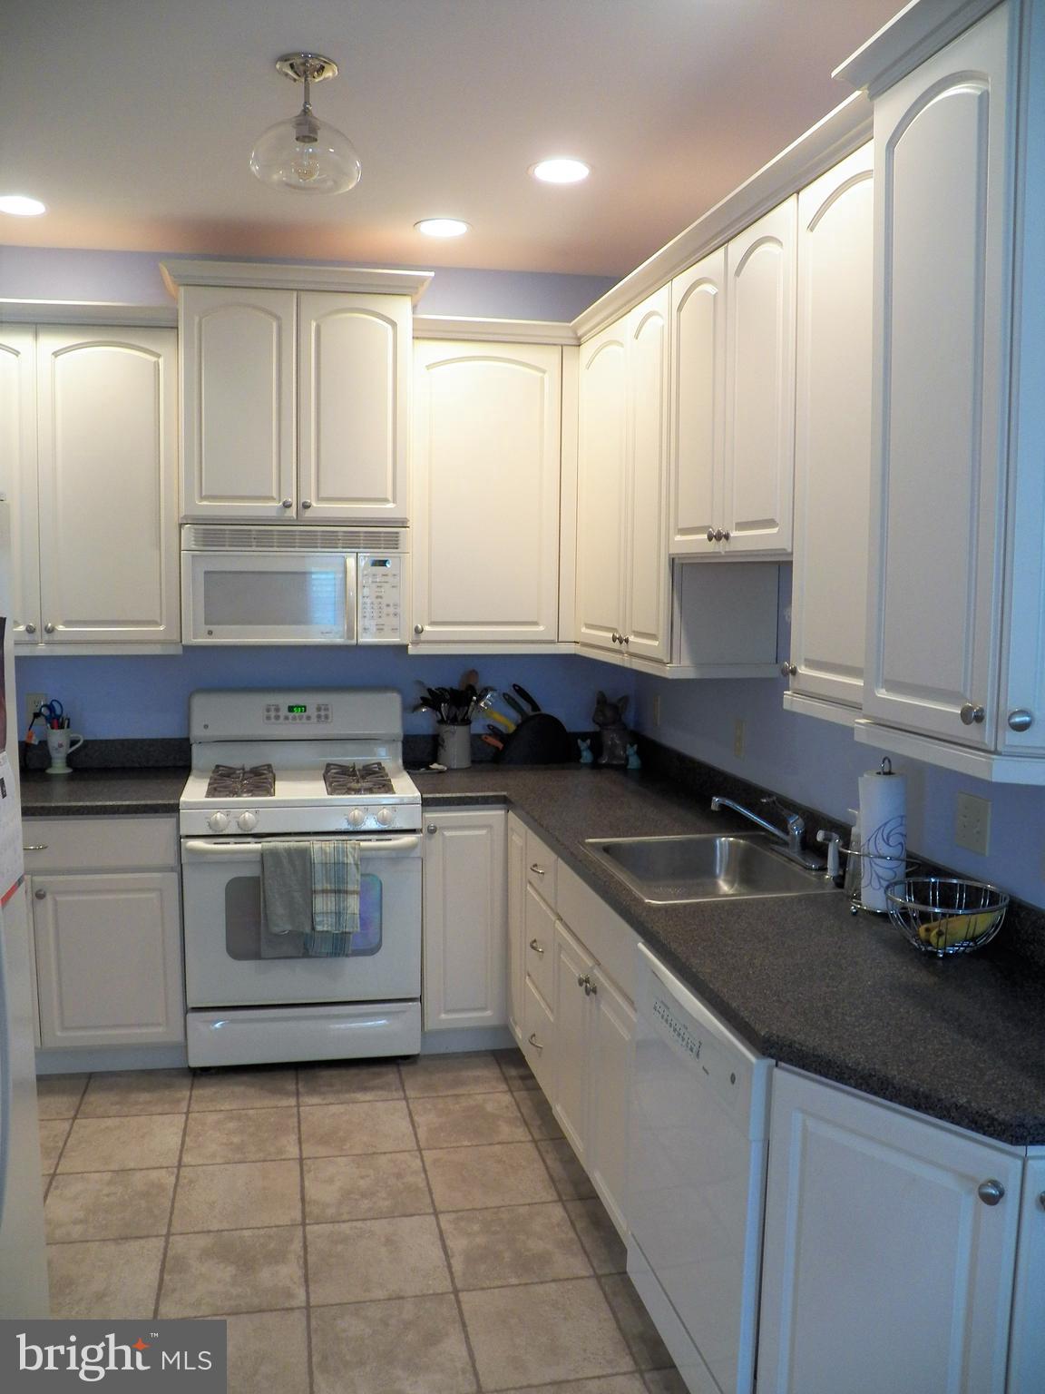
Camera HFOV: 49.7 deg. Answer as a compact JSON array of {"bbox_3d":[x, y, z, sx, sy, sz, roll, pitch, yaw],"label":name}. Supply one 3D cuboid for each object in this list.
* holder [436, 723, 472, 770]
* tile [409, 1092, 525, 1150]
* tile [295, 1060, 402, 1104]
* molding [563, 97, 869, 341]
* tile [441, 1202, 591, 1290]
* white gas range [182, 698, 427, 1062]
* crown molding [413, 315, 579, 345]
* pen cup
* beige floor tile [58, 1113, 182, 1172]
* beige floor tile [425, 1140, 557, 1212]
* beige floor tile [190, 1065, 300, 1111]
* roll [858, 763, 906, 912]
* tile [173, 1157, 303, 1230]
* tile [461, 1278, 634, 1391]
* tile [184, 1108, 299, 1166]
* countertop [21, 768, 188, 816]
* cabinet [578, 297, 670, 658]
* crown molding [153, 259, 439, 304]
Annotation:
[{"bbox_3d":[-0.252,0.178,4.113,0.125,0.160,0.125,-1,7,-12],"label":"holder"},{"bbox_3d":[-0.161,1.266,3.369,0.330,0.010,0.330,-1,7,-12],"label":"tile"},{"bbox_3d":[-0.558,1.241,3.647,0.332,0.010,0.332,-1,6,-12],"label":"tile"},{"bbox_3d":[0.401,-1.126,2.901,0.085,0.075,2.040,-1,6,-12],"label":"molding"},{"bbox_3d":[-0.022,1.288,2.649,0.323,0.010,0.323,-1,6,-12],"label":"tile"},{"bbox_3d":[-0.753,0.601,3.894,0.758,1.205,0.709,-1,6,-12],"label":"white gas range"},{"bbox_3d":[-0.082,-1.205,3.723,0.570,0.078,0.075,-1,7,-12],"label":"crown molding"},{"bbox_3d":[-1.639,0.196,4.040,0.125,0.155,0.095,-1,6,-12],"label":"pen cup"},{"bbox_3d":[-1.091,1.226,3.097,0.323,0.010,0.323,-1,6,-12],"label":"beige floor tile"},{"bbox_3d":[-0.092,1.294,3.037,0.330,0.010,0.330,-1,7,-12],"label":"beige floor tile"},{"bbox_3d":[-0.871,1.229,3.558,0.327,0.012,0.327,-1,6,-12],"label":"beige floor tile"},{"bbox_3d":[0.742,0.293,2.313,0.098,0.282,0.098,1,6,0],"label":"roll"},{"bbox_3d":[-0.713,1.259,2.838,0.323,0.010,0.323,-1,6,-12],"label":"tile"},{"bbox_3d":[0.046,1.352,2.409,0.327,0.012,0.327,-1,6,-12],"label":"tile"},{"bbox_3d":[-0.802,1.261,3.237,0.327,0.012,0.327,-1,6,-12],"label":"tile"},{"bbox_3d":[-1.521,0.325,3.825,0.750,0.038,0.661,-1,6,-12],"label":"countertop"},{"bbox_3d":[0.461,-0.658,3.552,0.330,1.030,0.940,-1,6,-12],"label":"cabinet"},{"bbox_3d":[-0.754,-1.375,3.799,0.885,0.070,0.400,-1,6,-12],"label":"crown molding"}]

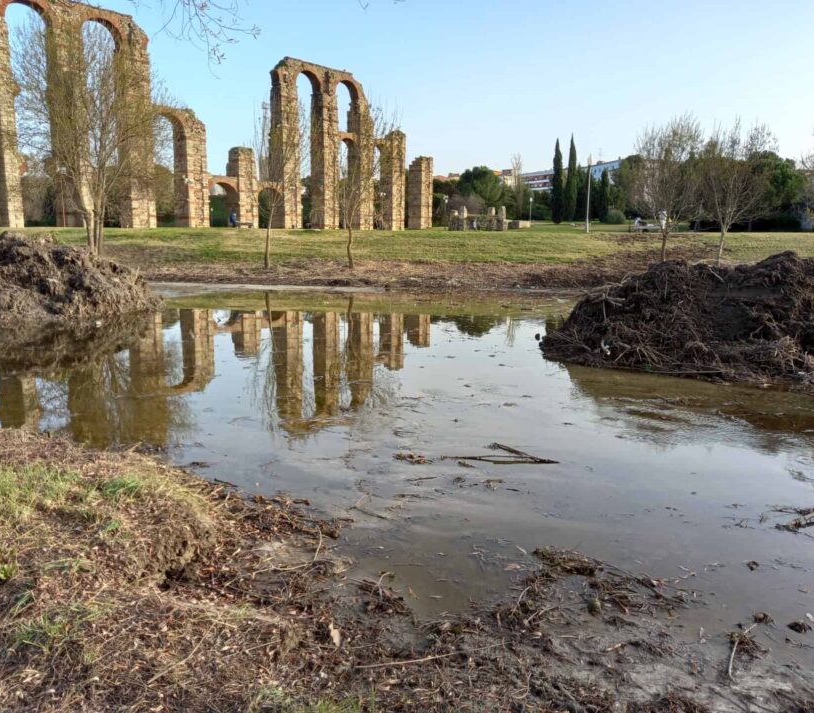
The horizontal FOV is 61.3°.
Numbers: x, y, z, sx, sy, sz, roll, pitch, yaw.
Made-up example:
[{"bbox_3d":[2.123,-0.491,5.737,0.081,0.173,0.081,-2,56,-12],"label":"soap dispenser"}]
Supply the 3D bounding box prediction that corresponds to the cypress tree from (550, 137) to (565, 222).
[{"bbox_3d":[27.190,-31.200,122.480,2.500,14.840,2.500,0,10,0],"label":"cypress tree"}]

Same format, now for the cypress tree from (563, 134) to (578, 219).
[{"bbox_3d":[31.390,-33.810,130.150,3.030,15.940,3.030,0,10,0],"label":"cypress tree"}]

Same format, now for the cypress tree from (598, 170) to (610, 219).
[{"bbox_3d":[37.290,-30.440,128.680,2.250,9.330,2.250,0,10,0],"label":"cypress tree"}]

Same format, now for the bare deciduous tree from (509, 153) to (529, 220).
[{"bbox_3d":[22.360,-33.890,136.230,3.970,12.750,3.970,0,10,0],"label":"bare deciduous tree"}]

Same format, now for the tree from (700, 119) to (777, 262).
[{"bbox_3d":[18.230,-8.810,37.030,4.100,7.730,3.900,0,10,0],"label":"tree"}]

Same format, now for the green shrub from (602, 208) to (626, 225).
[{"bbox_3d":[37.420,-25.180,123.480,4.320,2.820,4.320,0,10,0],"label":"green shrub"}]

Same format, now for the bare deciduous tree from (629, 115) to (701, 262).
[{"bbox_3d":[14.270,-8.960,37.010,3.880,7.820,3.690,0,10,0],"label":"bare deciduous tree"}]

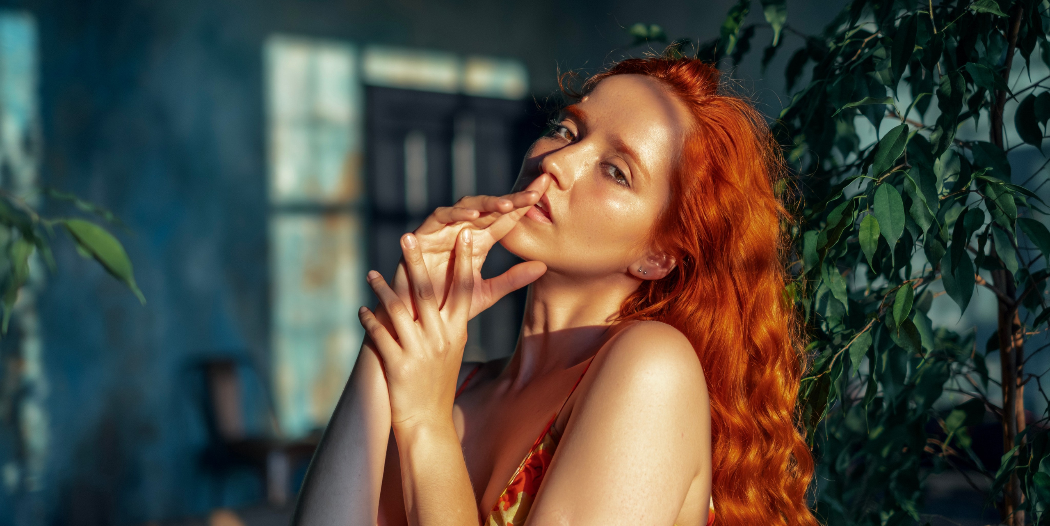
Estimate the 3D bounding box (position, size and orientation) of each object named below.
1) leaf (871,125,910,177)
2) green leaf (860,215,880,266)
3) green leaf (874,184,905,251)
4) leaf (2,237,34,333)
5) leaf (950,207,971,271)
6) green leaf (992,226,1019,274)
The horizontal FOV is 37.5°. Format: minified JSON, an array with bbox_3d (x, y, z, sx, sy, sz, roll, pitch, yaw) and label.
[{"bbox_3d":[0.362,-0.111,1.530,0.025,0.062,0.015,32,-5,9],"label":"leaf"},{"bbox_3d":[0.322,-0.020,1.440,0.020,0.053,0.012,-10,-6,-12],"label":"green leaf"},{"bbox_3d":[0.342,-0.042,1.450,0.030,0.067,0.012,-5,-6,-1],"label":"green leaf"},{"bbox_3d":[-0.378,0.017,1.150,0.017,0.075,0.020,11,-14,-18],"label":"leaf"},{"bbox_3d":[0.440,-0.024,1.560,0.014,0.068,0.018,13,-6,15],"label":"leaf"},{"bbox_3d":[0.467,-0.011,1.500,0.024,0.059,0.015,-23,0,24],"label":"green leaf"}]

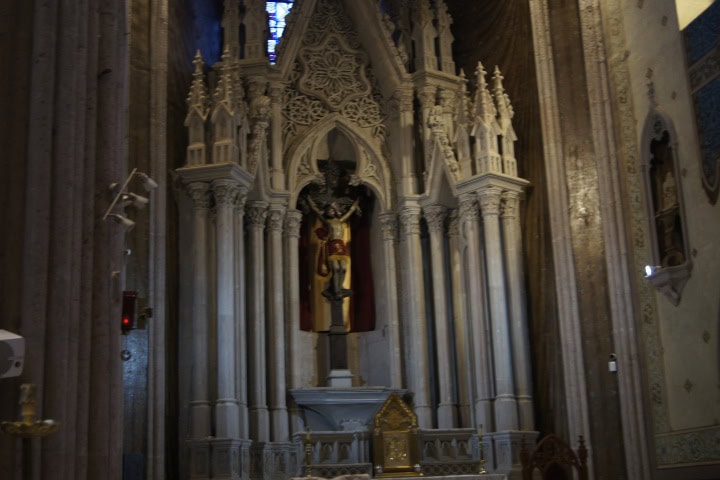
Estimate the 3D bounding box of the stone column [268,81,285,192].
[{"bbox_3d":[-1.213,-1.507,13.059,0.205,1.580,0.205,1,-13,-13],"label":"stone column"}]

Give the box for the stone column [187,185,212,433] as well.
[{"bbox_3d":[-2.031,0.862,11.407,0.315,3.221,0.315,-5,-13,11],"label":"stone column"}]

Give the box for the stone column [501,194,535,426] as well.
[{"bbox_3d":[2.319,0.995,13.285,0.251,3.587,0.251,1,-13,-16],"label":"stone column"}]

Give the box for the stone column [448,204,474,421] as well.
[{"bbox_3d":[1.542,1.190,13.987,0.202,3.409,0.202,1,-13,-16],"label":"stone column"}]

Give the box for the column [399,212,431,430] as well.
[{"bbox_3d":[0.886,1.148,13.792,0.307,3.440,0.307,1,-13,-16],"label":"column"}]

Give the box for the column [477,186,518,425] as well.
[{"bbox_3d":[1.862,0.893,12.151,0.301,3.275,0.301,-2,-13,0],"label":"column"}]

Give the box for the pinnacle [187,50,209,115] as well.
[{"bbox_3d":[-2.183,-2.146,12.098,0.222,0.866,0.222,-5,-13,11],"label":"pinnacle"}]

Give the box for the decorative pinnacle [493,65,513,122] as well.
[{"bbox_3d":[2.210,-2.289,14.033,0.249,0.964,0.249,1,-13,-16],"label":"decorative pinnacle"}]

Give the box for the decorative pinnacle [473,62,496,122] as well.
[{"bbox_3d":[1.748,-2.138,12.846,0.239,0.852,0.239,8,-16,-37],"label":"decorative pinnacle"}]

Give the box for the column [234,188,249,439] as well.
[{"bbox_3d":[-1.599,0.941,12.220,0.177,3.442,0.177,1,-13,-16],"label":"column"}]

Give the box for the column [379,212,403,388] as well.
[{"bbox_3d":[0.457,1.125,13.260,0.237,3.101,0.237,1,-13,-13],"label":"column"}]

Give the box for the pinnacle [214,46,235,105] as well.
[{"bbox_3d":[-1.815,-2.229,12.049,0.205,0.781,0.205,-5,-13,11],"label":"pinnacle"}]

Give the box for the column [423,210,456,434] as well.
[{"bbox_3d":[1.228,1.131,13.682,0.304,3.429,0.304,1,-13,-16],"label":"column"}]

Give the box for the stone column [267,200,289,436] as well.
[{"bbox_3d":[-1.210,1.164,13.171,0.263,3.487,0.263,1,-13,-16],"label":"stone column"}]

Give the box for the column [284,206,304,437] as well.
[{"bbox_3d":[-0.960,1.168,13.502,0.240,3.395,0.240,1,-13,-16],"label":"column"}]

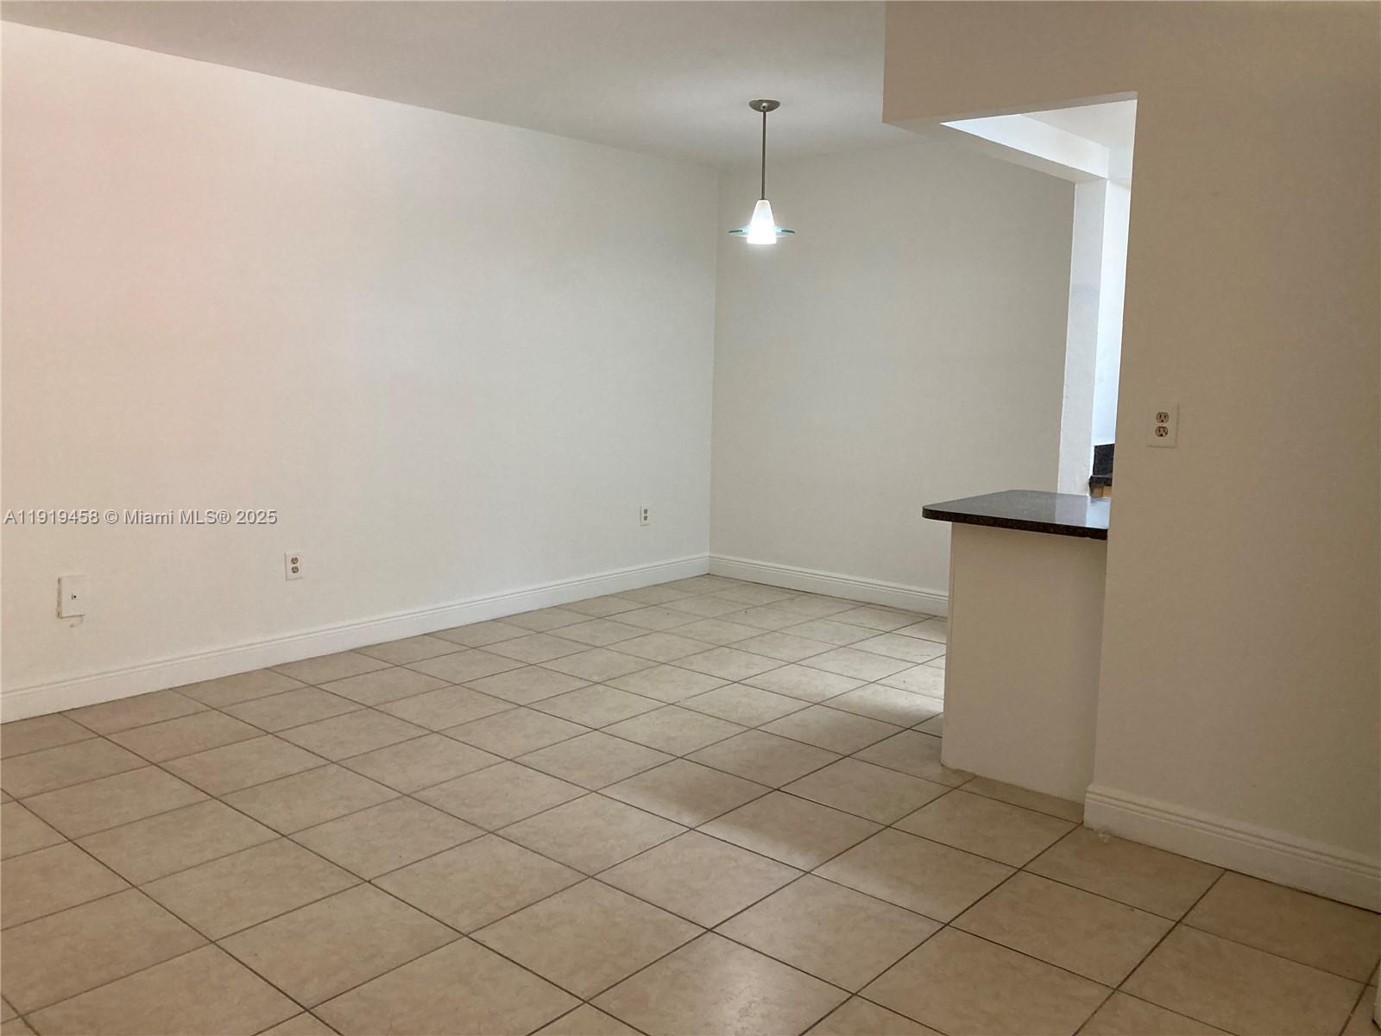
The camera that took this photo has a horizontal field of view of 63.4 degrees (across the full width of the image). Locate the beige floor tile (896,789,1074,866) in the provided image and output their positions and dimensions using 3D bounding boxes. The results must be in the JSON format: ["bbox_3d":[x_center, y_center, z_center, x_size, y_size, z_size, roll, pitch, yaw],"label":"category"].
[{"bbox_3d":[0.875,0.915,3.321,0.407,0.010,0.407,8,11,40],"label":"beige floor tile"}]

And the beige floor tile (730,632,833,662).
[{"bbox_3d":[0.440,0.617,5.307,0.407,0.010,0.407,8,11,40],"label":"beige floor tile"}]

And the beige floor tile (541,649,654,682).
[{"bbox_3d":[-0.405,0.655,4.933,0.402,0.010,0.402,8,11,40],"label":"beige floor tile"}]

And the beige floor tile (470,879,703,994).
[{"bbox_3d":[-0.239,0.991,2.650,0.402,0.010,0.402,8,11,40],"label":"beige floor tile"}]

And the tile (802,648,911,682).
[{"bbox_3d":[0.751,0.661,5.042,0.407,0.010,0.407,8,11,40],"label":"tile"}]

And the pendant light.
[{"bbox_3d":[0.319,-1.518,4.913,0.285,0.585,0.285,1,8,0],"label":"pendant light"}]

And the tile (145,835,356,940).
[{"bbox_3d":[-1.122,0.942,2.857,0.404,0.010,0.404,8,11,40],"label":"tile"}]

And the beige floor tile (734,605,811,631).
[{"bbox_3d":[0.396,0.530,5.809,0.400,0.012,0.400,8,11,40],"label":"beige floor tile"}]

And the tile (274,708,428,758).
[{"bbox_3d":[-1.200,0.772,3.984,0.400,0.012,0.400,8,11,40],"label":"tile"}]

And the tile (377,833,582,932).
[{"bbox_3d":[-0.549,0.947,2.914,0.402,0.010,0.402,8,11,40],"label":"tile"}]

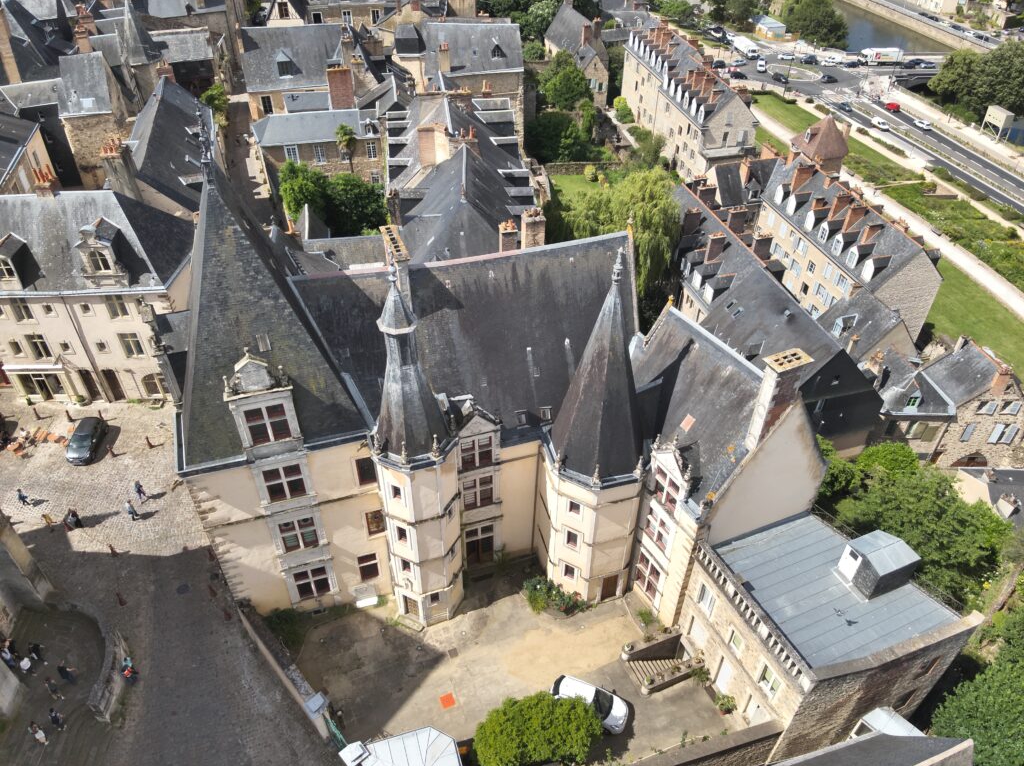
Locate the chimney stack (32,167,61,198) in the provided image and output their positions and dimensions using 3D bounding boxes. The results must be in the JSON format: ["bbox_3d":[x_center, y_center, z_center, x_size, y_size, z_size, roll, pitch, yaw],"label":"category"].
[{"bbox_3d":[-33.276,-14.317,50.700,1.200,2.300,1.050,0,39,0],"label":"chimney stack"}]

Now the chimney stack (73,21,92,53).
[{"bbox_3d":[-51.397,-41.309,85.004,1.550,3.700,0.900,-21,43,-25],"label":"chimney stack"}]

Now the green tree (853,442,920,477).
[{"bbox_3d":[32.082,6.774,60.500,4.900,4.900,4.600,0,39,0],"label":"green tree"}]

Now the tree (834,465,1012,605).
[{"bbox_3d":[26.937,9.921,46.512,10.800,9.700,10.300,29,46,31],"label":"tree"}]

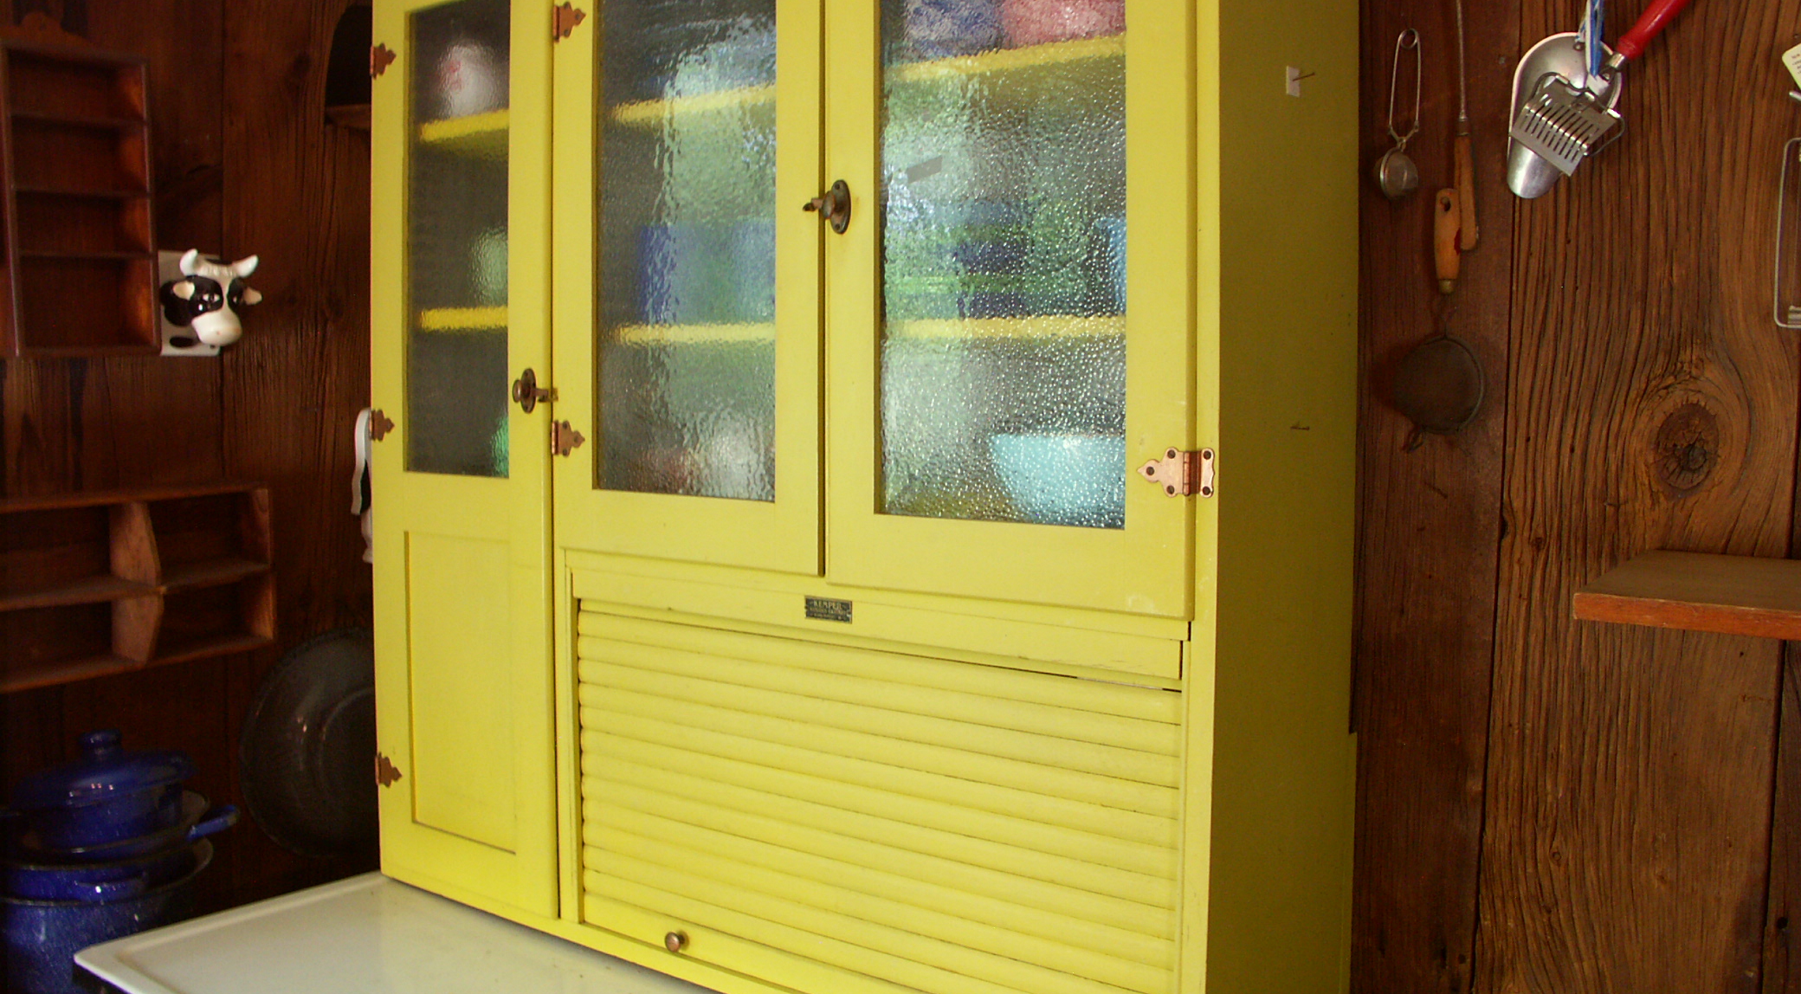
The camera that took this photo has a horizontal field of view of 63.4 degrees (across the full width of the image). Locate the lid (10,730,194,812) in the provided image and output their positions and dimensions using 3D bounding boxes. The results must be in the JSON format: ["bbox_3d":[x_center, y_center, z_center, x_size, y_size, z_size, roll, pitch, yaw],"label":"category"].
[{"bbox_3d":[-0.864,0.281,1.578,0.182,0.058,0.182,-5,5,0],"label":"lid"}]

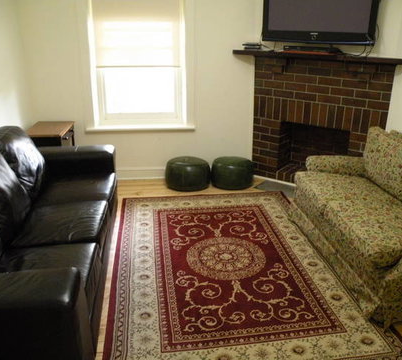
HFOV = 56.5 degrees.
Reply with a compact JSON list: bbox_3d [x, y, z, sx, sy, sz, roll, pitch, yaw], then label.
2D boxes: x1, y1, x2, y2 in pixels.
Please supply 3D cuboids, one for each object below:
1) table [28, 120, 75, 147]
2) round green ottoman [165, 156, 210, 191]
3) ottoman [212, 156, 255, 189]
[{"bbox_3d":[-1.499,-0.185,3.792,0.390,0.680,0.590,-1,22,-4],"label":"table"},{"bbox_3d":[-0.146,-0.084,4.104,0.483,0.278,0.483,-2,22,-6],"label":"round green ottoman"},{"bbox_3d":[0.349,-0.096,4.152,0.465,0.270,0.465,-2,22,-6],"label":"ottoman"}]

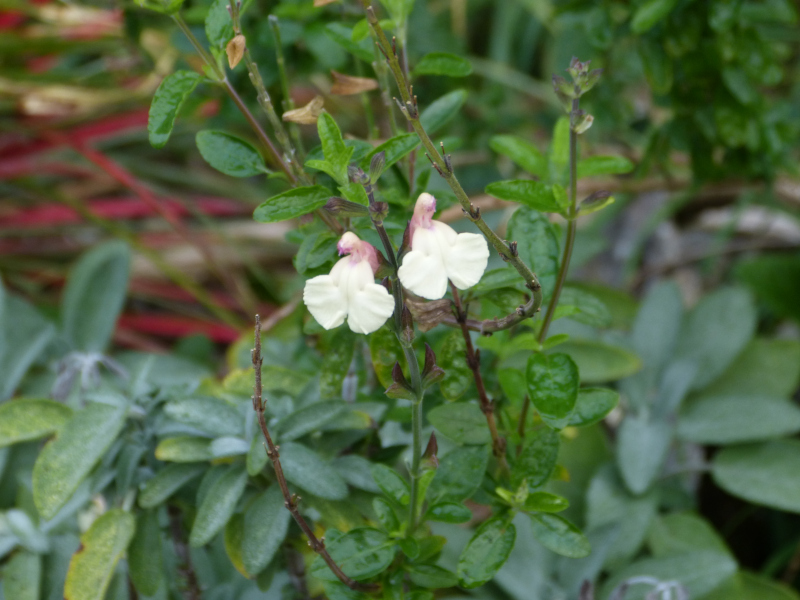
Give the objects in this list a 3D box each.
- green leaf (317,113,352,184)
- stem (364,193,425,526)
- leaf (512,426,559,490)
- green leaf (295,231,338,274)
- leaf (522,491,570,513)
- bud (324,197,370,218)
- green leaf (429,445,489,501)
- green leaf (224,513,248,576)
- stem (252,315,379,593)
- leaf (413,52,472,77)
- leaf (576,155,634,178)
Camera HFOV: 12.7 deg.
[{"bbox_3d":[-0.018,-0.044,1.050,0.008,0.023,0.006,-13,-16,-10],"label":"green leaf"},{"bbox_3d":[-0.002,0.016,1.000,0.014,0.100,0.012,-8,18,-3],"label":"stem"},{"bbox_3d":[0.042,0.048,1.090,0.013,0.005,0.023,16,65,-2],"label":"leaf"},{"bbox_3d":[-0.024,-0.014,1.040,0.009,0.004,0.016,40,80,24],"label":"green leaf"},{"bbox_3d":[0.041,0.057,1.020,0.013,0.004,0.007,4,51,-4],"label":"leaf"},{"bbox_3d":[-0.015,-0.026,1.000,0.013,0.005,0.005,8,18,6],"label":"bud"},{"bbox_3d":[0.017,0.050,1.020,0.022,0.005,0.015,-42,75,-10],"label":"green leaf"},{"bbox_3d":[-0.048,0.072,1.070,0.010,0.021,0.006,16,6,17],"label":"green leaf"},{"bbox_3d":[-0.030,0.048,1.050,0.016,0.092,0.013,-23,17,0],"label":"stem"},{"bbox_3d":[0.012,-0.066,1.020,0.017,0.005,0.008,-2,41,7],"label":"leaf"},{"bbox_3d":[0.057,-0.037,1.010,0.017,0.004,0.008,-3,41,-10],"label":"leaf"}]

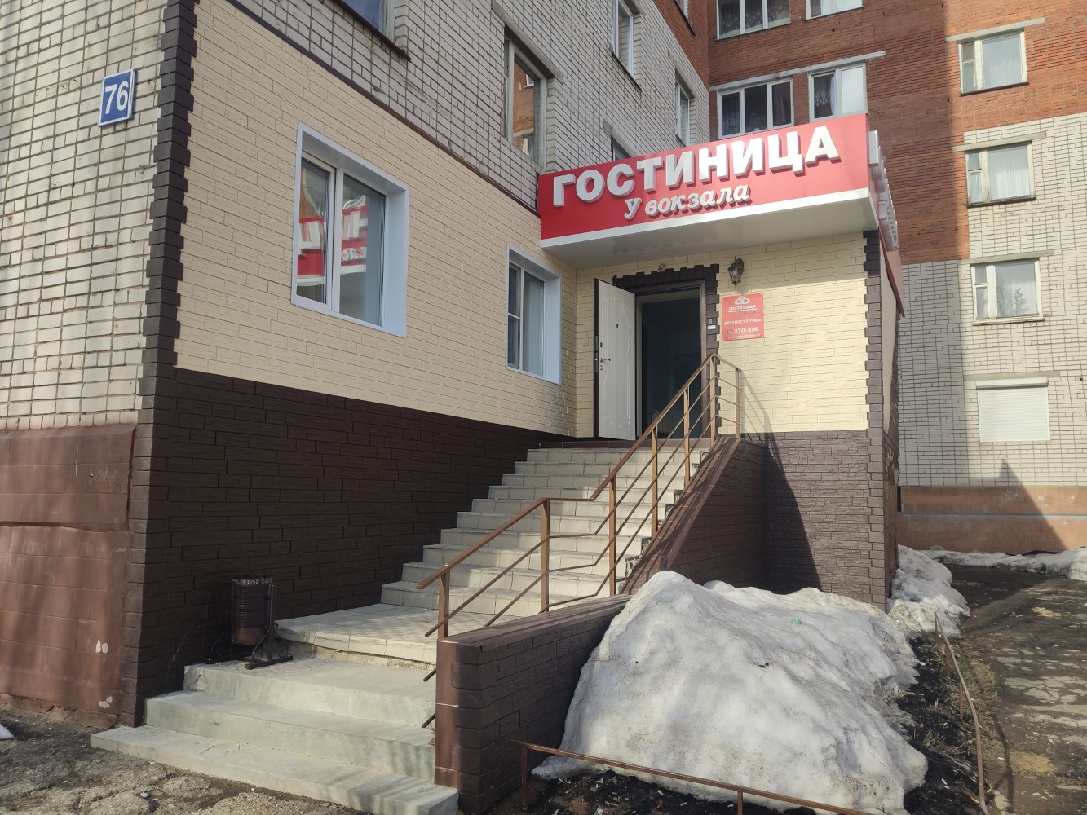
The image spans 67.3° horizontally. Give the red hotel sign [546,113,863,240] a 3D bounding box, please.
[{"bbox_3d":[1.670,-2.579,9.332,3.810,0.830,0.160,-3,-7,26],"label":"red hotel sign"}]

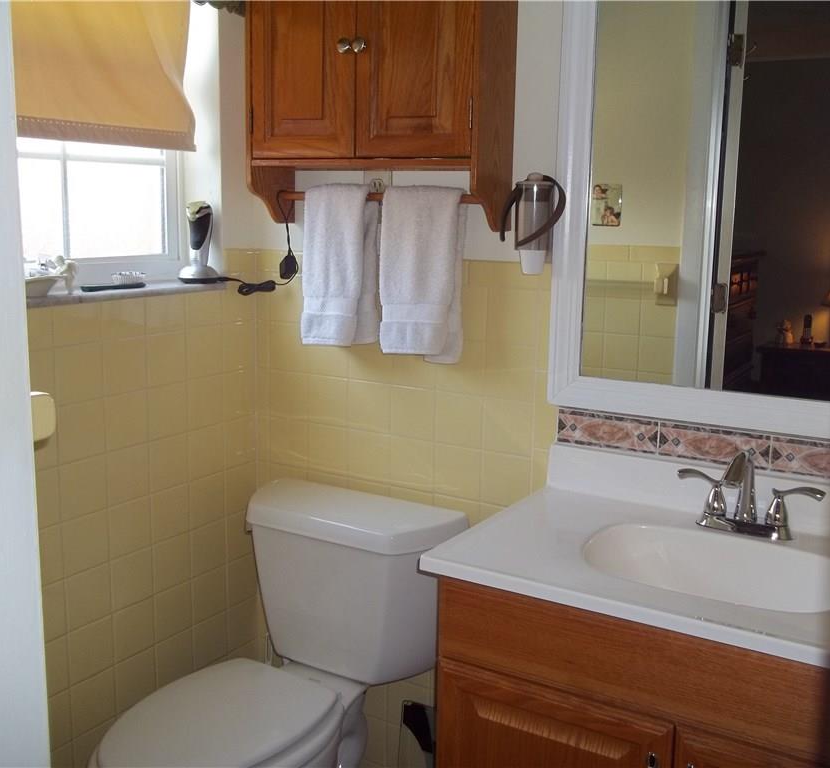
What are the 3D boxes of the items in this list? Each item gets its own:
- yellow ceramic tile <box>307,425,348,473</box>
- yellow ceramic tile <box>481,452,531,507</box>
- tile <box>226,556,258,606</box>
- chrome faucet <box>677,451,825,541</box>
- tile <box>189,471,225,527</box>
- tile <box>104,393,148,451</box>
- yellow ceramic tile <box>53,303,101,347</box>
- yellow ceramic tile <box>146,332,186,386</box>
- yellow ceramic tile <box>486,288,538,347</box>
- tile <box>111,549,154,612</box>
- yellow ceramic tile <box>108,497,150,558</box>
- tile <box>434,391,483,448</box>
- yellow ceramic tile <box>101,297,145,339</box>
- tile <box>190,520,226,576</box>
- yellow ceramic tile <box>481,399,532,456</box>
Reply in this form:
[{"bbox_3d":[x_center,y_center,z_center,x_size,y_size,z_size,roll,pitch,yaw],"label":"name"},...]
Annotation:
[{"bbox_3d":[-0.192,0.146,2.108,0.108,0.108,0.008,7,12,31],"label":"yellow ceramic tile"},{"bbox_3d":[0.184,0.193,1.895,0.108,0.108,0.010,7,12,31],"label":"yellow ceramic tile"},{"bbox_3d":[-0.408,0.457,2.225,0.010,0.108,0.108,7,12,31],"label":"tile"},{"bbox_3d":[0.529,0.181,1.532,0.238,0.138,0.161,7,12,31],"label":"chrome faucet"},{"bbox_3d":[-0.459,0.256,2.088,0.008,0.108,0.108,7,12,31],"label":"tile"},{"bbox_3d":[-0.567,0.070,1.859,0.009,0.108,0.108,7,12,30],"label":"tile"},{"bbox_3d":[-0.624,-0.116,1.740,0.010,0.080,0.108,7,12,31],"label":"yellow ceramic tile"},{"bbox_3d":[-0.509,-0.052,1.933,0.010,0.108,0.108,7,12,31],"label":"yellow ceramic tile"},{"bbox_3d":[0.190,-0.131,1.819,0.108,0.108,0.010,7,12,31],"label":"yellow ceramic tile"},{"bbox_3d":[-0.577,0.396,1.928,0.010,0.108,0.108,7,12,31],"label":"tile"},{"bbox_3d":[-0.573,0.287,1.903,0.008,0.108,0.108,7,12,31],"label":"yellow ceramic tile"},{"bbox_3d":[0.092,0.073,1.924,0.108,0.108,0.009,7,12,30],"label":"tile"},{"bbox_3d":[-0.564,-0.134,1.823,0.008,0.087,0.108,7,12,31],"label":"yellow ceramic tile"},{"bbox_3d":[-0.458,0.362,2.095,0.009,0.108,0.108,7,12,30],"label":"tile"},{"bbox_3d":[0.184,0.085,1.862,0.108,0.108,0.008,7,12,31],"label":"yellow ceramic tile"}]

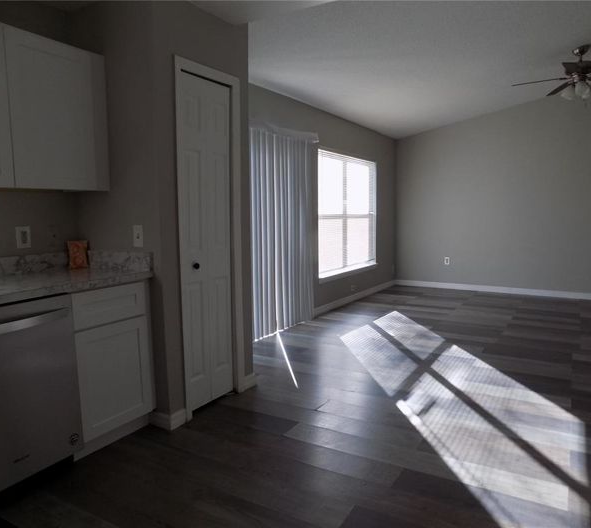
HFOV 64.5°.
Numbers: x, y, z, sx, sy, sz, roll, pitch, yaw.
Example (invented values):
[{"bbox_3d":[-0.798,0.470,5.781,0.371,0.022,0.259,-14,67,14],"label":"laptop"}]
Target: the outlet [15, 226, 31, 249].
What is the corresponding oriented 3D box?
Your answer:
[{"bbox_3d":[-1.528,-0.148,2.633,0.010,0.117,0.076,3,7,31],"label":"outlet"}]

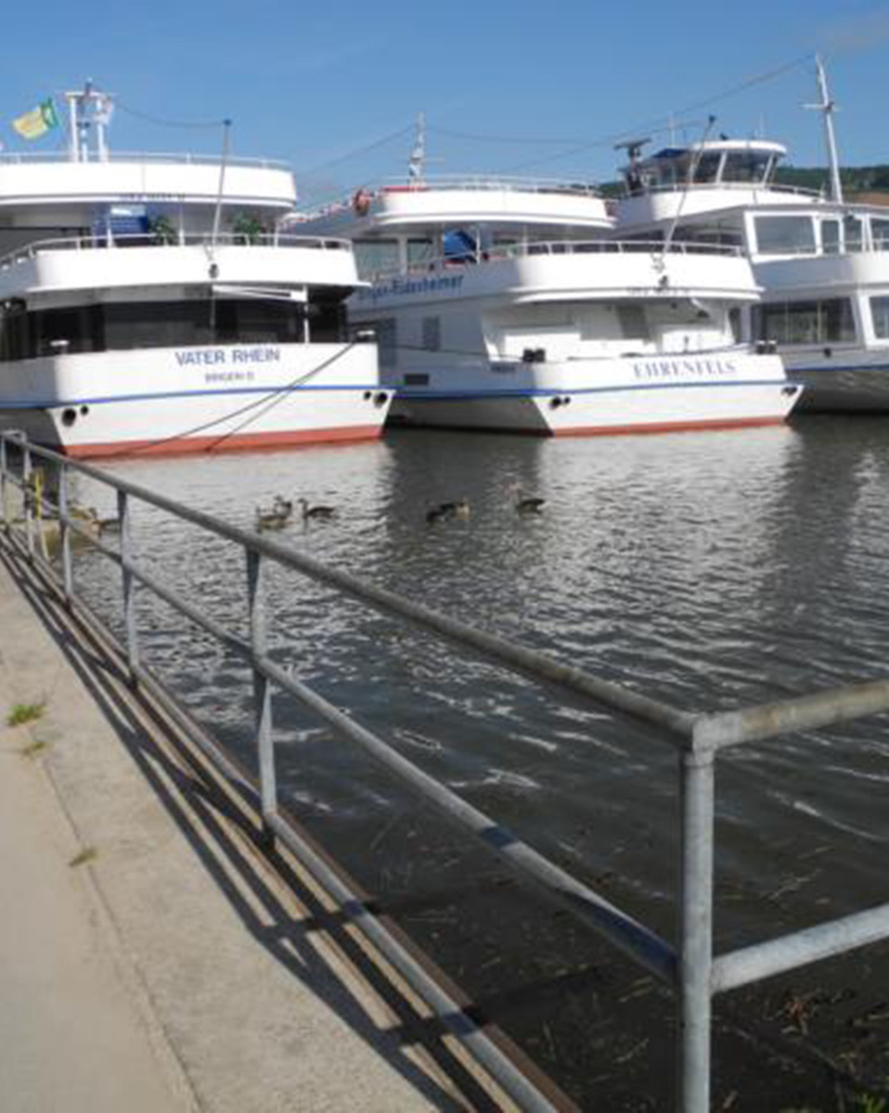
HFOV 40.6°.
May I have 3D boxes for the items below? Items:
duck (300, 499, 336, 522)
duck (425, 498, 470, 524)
[{"bbox_3d":[-1.646,-0.611,15.588,0.460,0.270,0.190,-2,9,-6],"label":"duck"},{"bbox_3d":[0.049,-0.581,15.140,0.520,0.280,0.210,-1,9,0],"label":"duck"}]

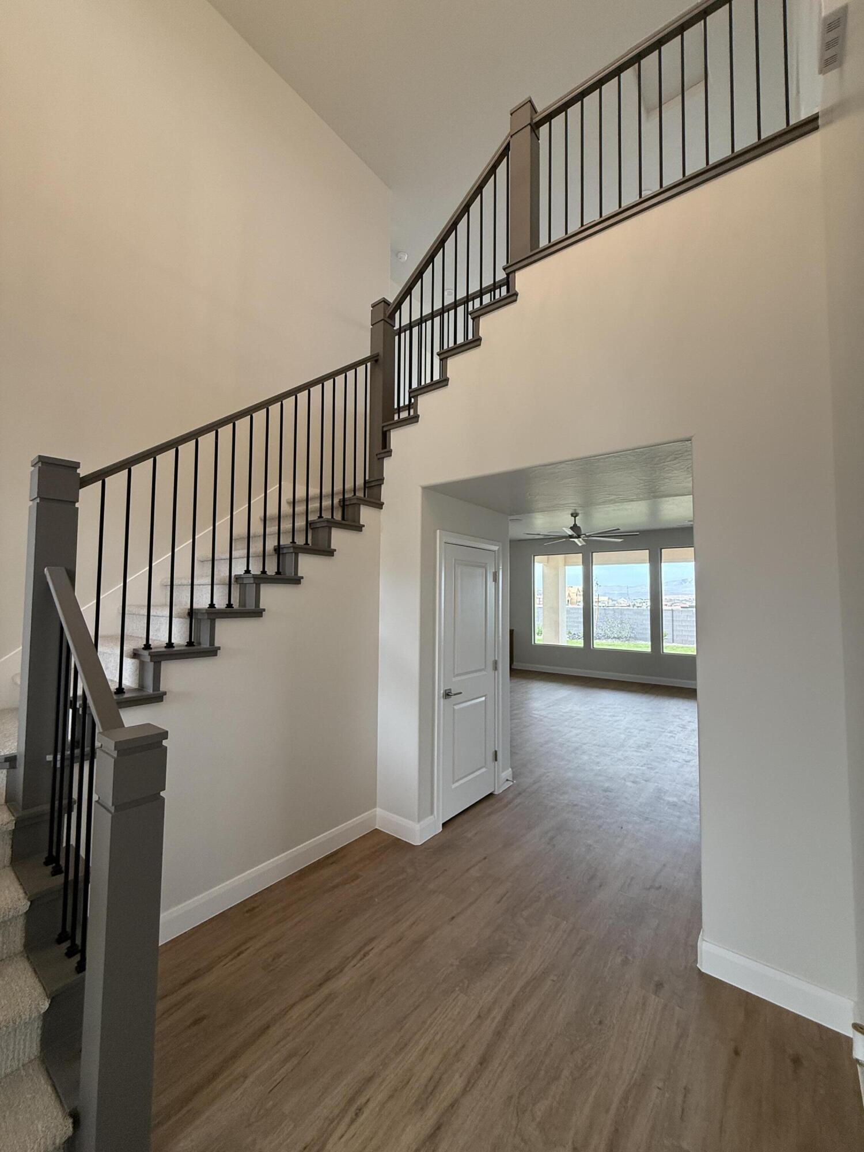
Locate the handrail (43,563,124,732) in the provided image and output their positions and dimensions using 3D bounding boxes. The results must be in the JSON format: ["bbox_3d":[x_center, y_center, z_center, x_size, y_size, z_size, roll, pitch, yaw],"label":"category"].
[{"bbox_3d":[-1.269,0.265,1.685,1.000,0.046,0.063,42,22,32],"label":"handrail"}]

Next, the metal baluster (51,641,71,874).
[{"bbox_3d":[-1.401,0.633,1.772,0.031,0.966,0.031,-2,-3,38],"label":"metal baluster"}]

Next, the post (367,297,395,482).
[{"bbox_3d":[-0.387,-1.426,3.641,0.140,1.410,0.140,-2,-4,38],"label":"post"}]

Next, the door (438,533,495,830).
[{"bbox_3d":[0.303,0.793,3.729,0.040,2.045,0.735,-2,-4,38],"label":"door"}]

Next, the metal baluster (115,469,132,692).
[{"bbox_3d":[-1.447,0.020,2.196,0.031,1.059,0.031,-2,-3,38],"label":"metal baluster"}]

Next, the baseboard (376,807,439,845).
[{"bbox_3d":[-0.186,1.744,3.306,0.385,0.133,0.210,-2,-4,38],"label":"baseboard"}]

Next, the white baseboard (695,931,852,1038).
[{"bbox_3d":[1.400,1.686,1.934,0.515,0.133,0.026,-2,-4,38],"label":"white baseboard"}]

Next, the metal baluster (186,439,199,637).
[{"bbox_3d":[-1.251,-0.181,2.455,0.031,1.097,0.031,-2,-3,38],"label":"metal baluster"}]

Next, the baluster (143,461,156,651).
[{"bbox_3d":[-1.379,-0.113,2.288,0.031,0.943,0.031,-2,-3,38],"label":"baluster"}]

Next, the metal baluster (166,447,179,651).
[{"bbox_3d":[-1.316,-0.147,2.371,0.031,1.019,0.031,-2,-3,38],"label":"metal baluster"}]

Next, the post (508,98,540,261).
[{"bbox_3d":[0.588,-2.441,2.933,0.140,1.000,0.140,-2,-4,38],"label":"post"}]

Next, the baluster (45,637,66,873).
[{"bbox_3d":[-1.471,0.604,1.827,0.031,1.028,0.031,-2,-3,38],"label":"baluster"}]

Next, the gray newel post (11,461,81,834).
[{"bbox_3d":[-1.630,0.245,1.969,0.140,1.465,0.140,-2,-4,38],"label":"gray newel post"}]

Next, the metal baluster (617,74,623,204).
[{"bbox_3d":[1.038,-2.369,2.574,0.031,0.857,0.031,-2,-3,38],"label":"metal baluster"}]

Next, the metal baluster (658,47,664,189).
[{"bbox_3d":[1.197,-2.388,2.438,0.015,0.840,0.015,-2,-4,38],"label":"metal baluster"}]

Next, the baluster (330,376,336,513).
[{"bbox_3d":[-0.680,-0.876,3.214,0.031,0.995,0.031,-2,-3,38],"label":"baluster"}]

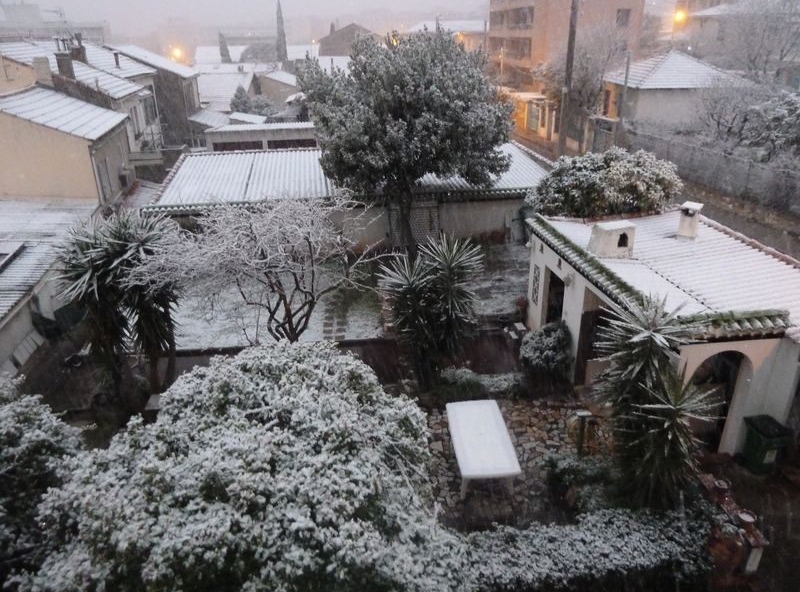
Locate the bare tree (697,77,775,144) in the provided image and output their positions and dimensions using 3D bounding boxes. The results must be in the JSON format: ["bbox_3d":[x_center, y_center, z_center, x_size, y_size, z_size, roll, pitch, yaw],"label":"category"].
[{"bbox_3d":[16.340,-8.885,27.818,3.300,3.300,3.100,11,25,27],"label":"bare tree"}]

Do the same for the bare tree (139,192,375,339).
[{"bbox_3d":[-3.343,-0.389,12.868,4.900,3.400,4.100,-7,23,-14],"label":"bare tree"}]

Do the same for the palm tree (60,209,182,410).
[{"bbox_3d":[-6.527,0.415,13.518,2.400,4.100,2.100,-13,25,-26],"label":"palm tree"}]

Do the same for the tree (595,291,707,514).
[{"bbox_3d":[4.168,1.950,9.588,1.700,3.600,1.600,9,25,25],"label":"tree"}]

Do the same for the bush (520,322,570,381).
[{"bbox_3d":[3.508,1.478,13.636,1.100,1.300,1.050,5,23,15],"label":"bush"}]

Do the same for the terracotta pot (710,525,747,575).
[{"bbox_3d":[4.989,3.913,8.754,0.500,0.580,0.500,15,27,34],"label":"terracotta pot"}]

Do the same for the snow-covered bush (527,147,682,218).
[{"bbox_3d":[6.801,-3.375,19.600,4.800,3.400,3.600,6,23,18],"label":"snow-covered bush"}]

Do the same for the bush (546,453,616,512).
[{"bbox_3d":[3.180,3.318,10.060,1.100,0.750,0.950,7,24,20],"label":"bush"}]

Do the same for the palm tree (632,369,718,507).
[{"bbox_3d":[4.598,2.540,9.515,1.250,2.450,1.250,11,26,28],"label":"palm tree"}]

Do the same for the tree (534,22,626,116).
[{"bbox_3d":[15.533,-19.341,50.000,7.200,8.000,6.500,5,23,16],"label":"tree"}]

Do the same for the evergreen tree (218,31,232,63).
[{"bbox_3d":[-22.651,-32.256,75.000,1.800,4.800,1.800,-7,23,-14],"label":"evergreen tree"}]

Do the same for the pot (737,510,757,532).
[{"bbox_3d":[5.357,3.493,8.902,0.230,0.190,0.230,14,27,34],"label":"pot"}]

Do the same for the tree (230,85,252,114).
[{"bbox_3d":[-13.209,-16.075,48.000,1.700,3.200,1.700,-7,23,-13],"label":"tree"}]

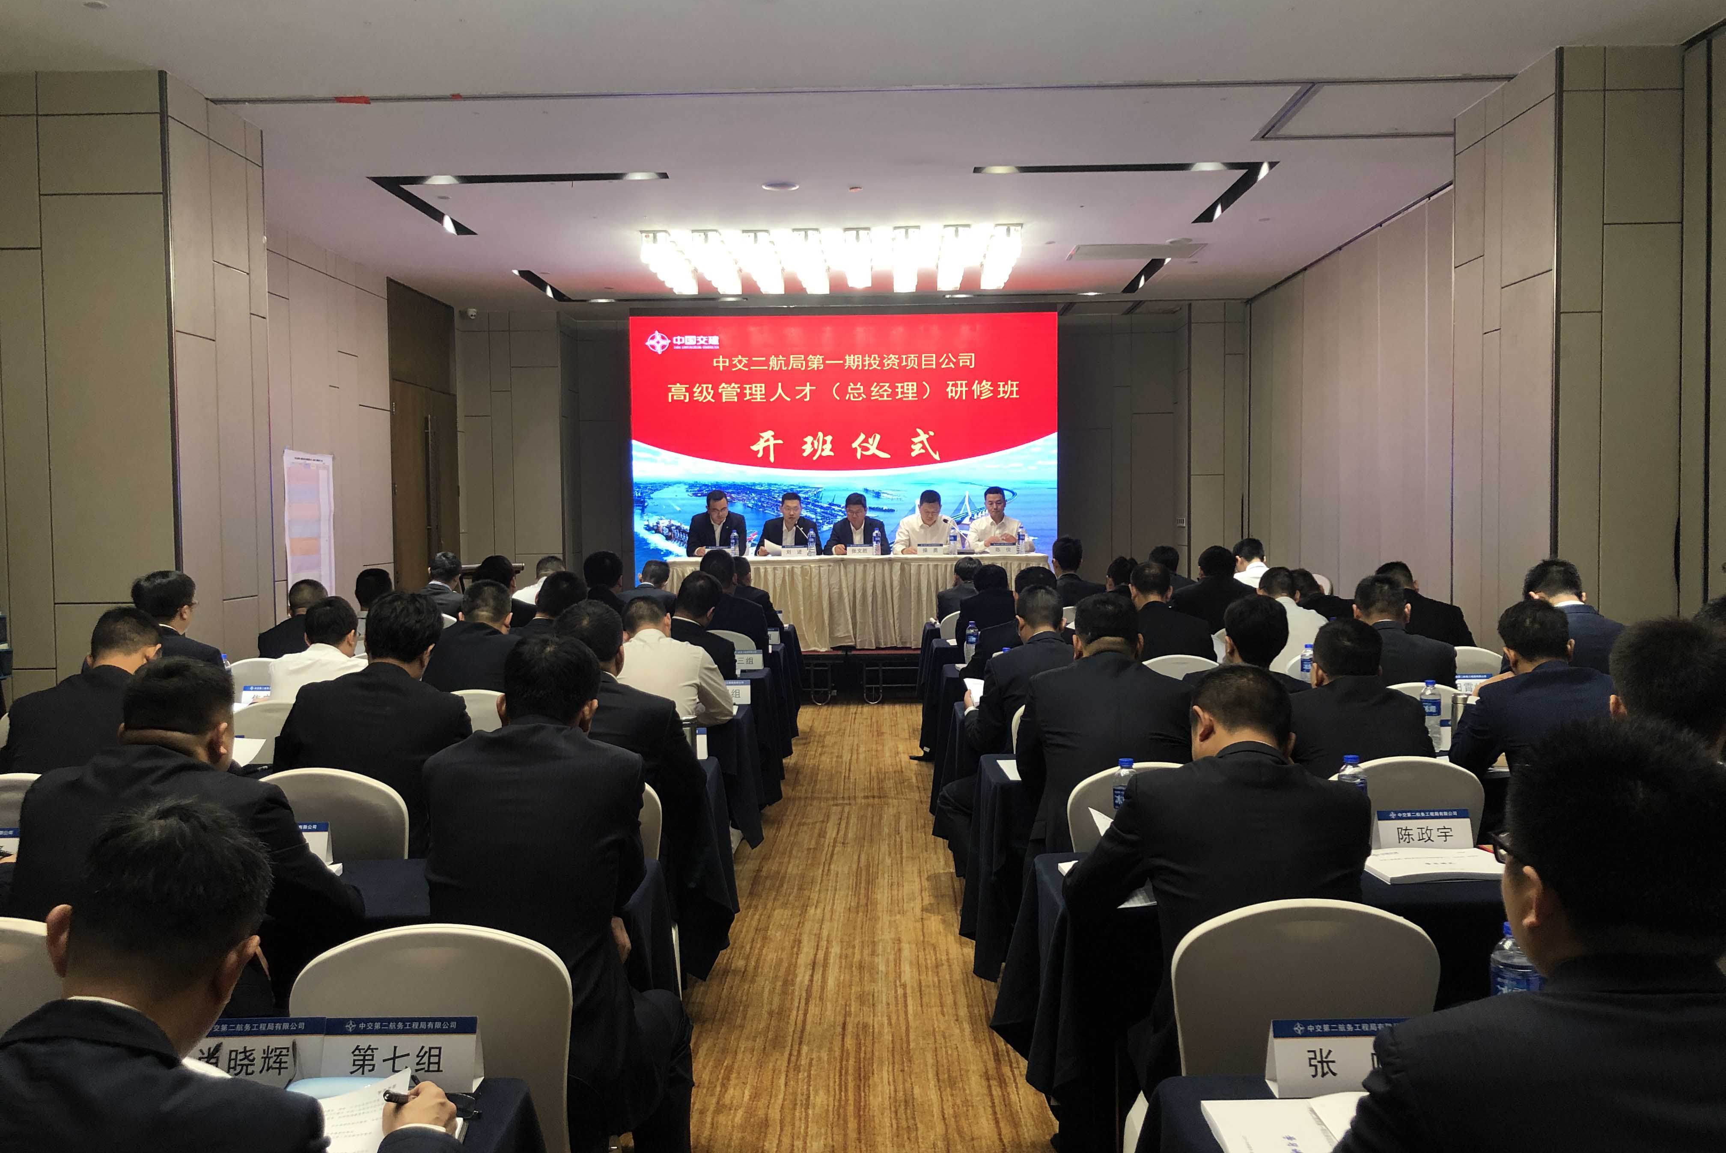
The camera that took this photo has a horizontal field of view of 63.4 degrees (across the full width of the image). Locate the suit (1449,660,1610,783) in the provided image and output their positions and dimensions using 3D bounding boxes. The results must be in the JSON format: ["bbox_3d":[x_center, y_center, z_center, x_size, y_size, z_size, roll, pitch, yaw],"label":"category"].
[{"bbox_3d":[1.927,0.546,3.948,0.540,0.700,0.500,0,3,0],"label":"suit"}]

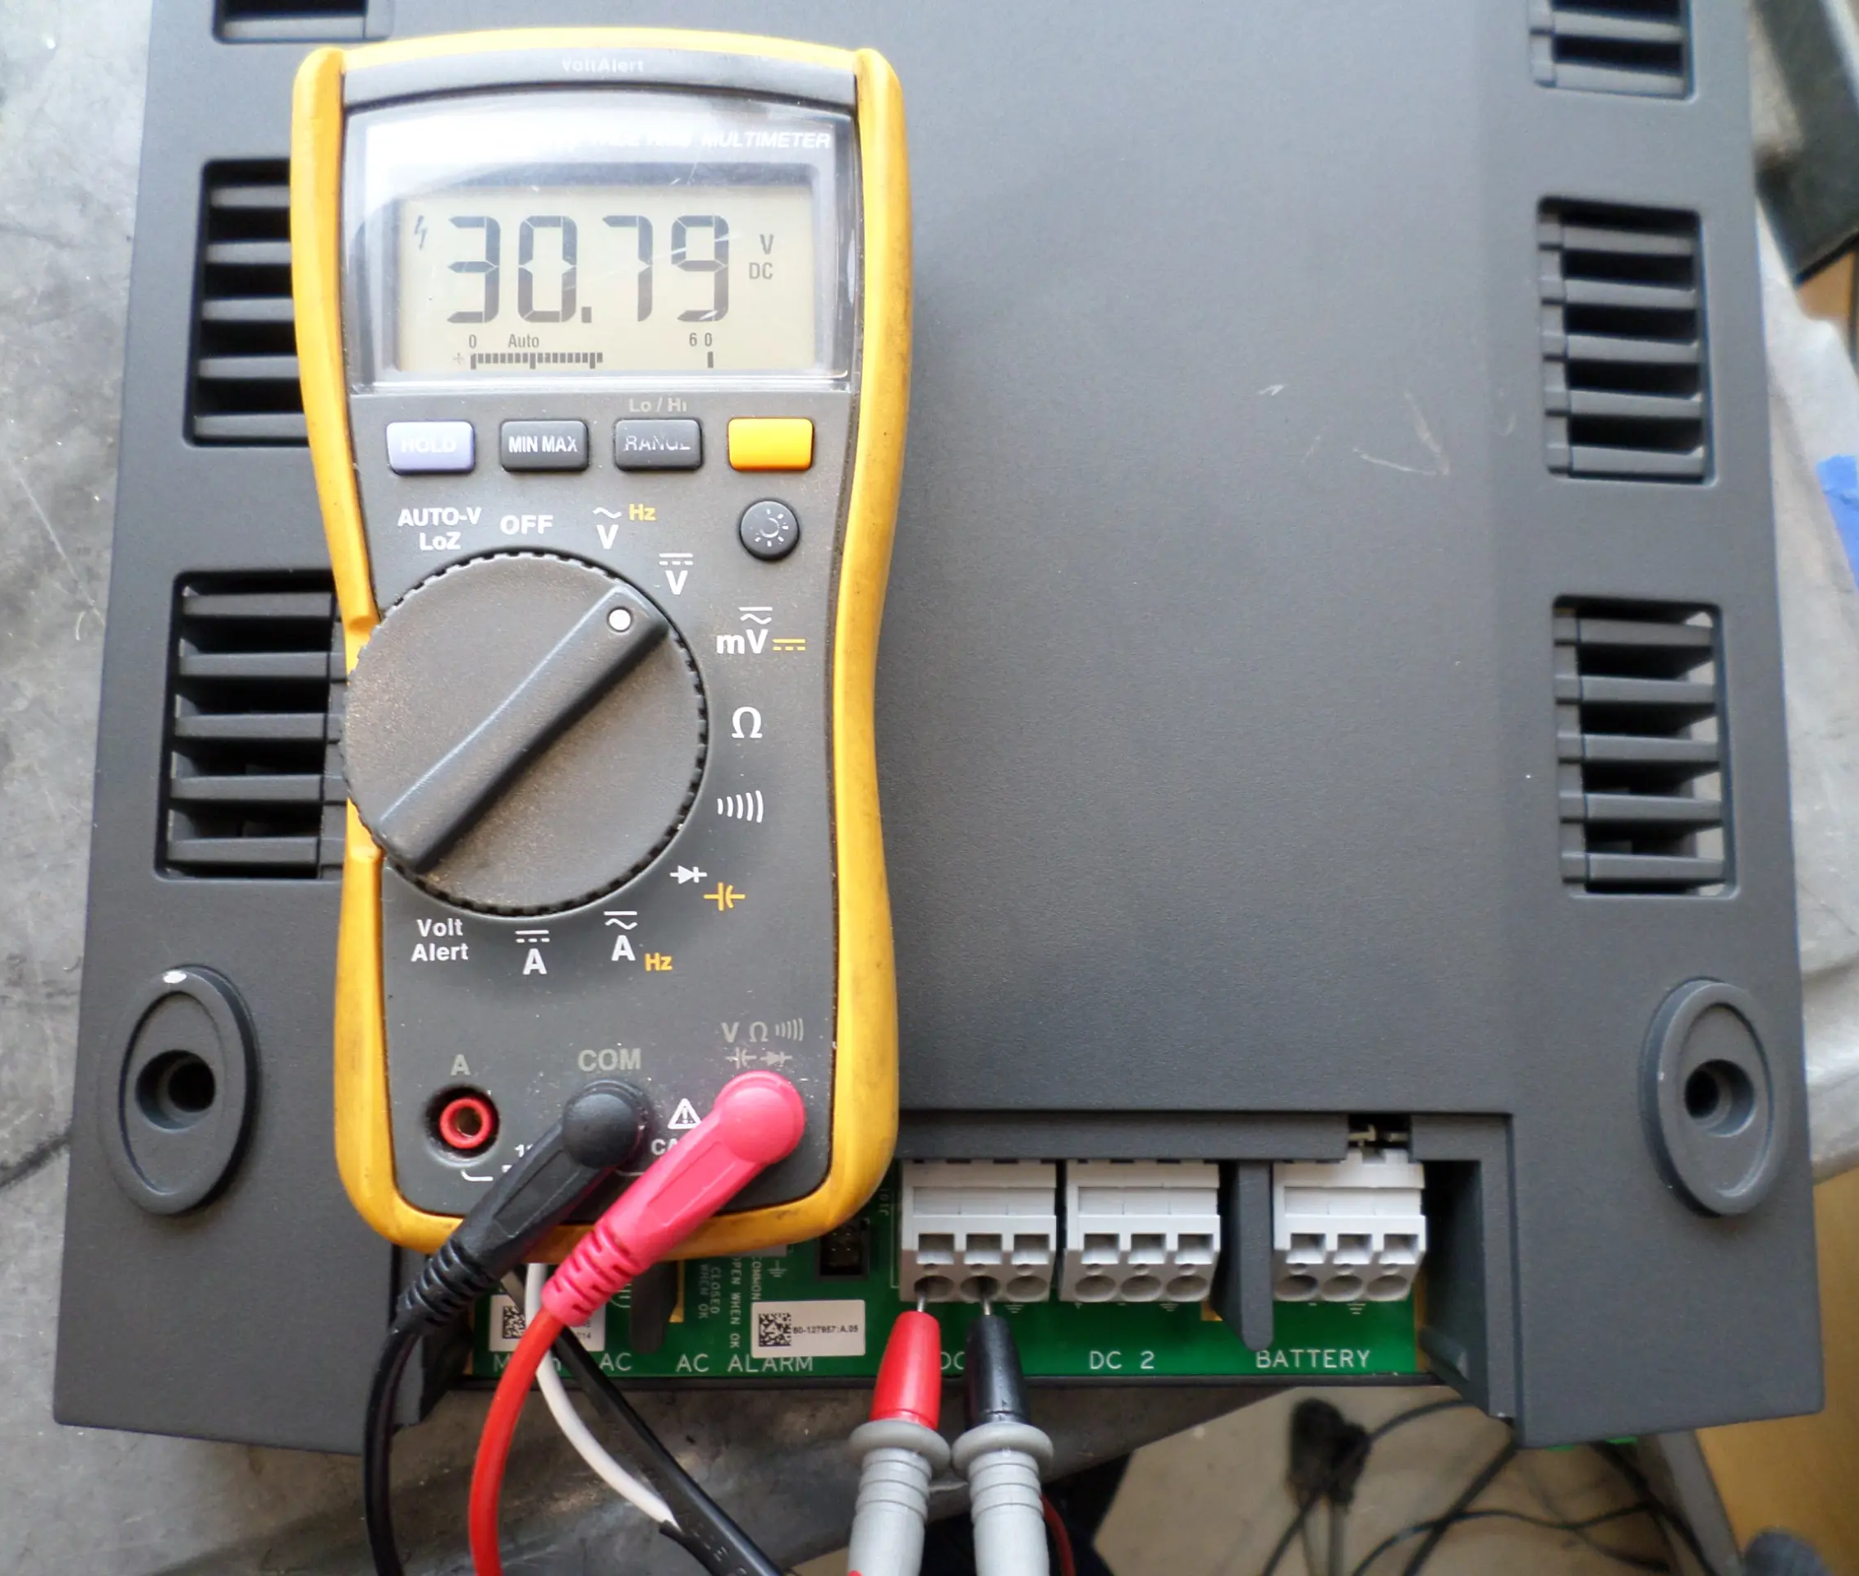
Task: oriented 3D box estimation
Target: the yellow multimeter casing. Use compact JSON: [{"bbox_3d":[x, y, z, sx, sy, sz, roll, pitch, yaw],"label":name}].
[{"bbox_3d":[-0.044,-0.021,0.217,0.084,0.046,0.167,-2,84,-3],"label":"yellow multimeter casing"}]

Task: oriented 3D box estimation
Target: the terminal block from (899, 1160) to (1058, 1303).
[{"bbox_3d":[0.007,0.071,0.250,0.024,0.022,0.025,1,84,-3],"label":"terminal block"}]

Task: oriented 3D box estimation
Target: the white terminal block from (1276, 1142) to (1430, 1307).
[{"bbox_3d":[0.066,0.072,0.253,0.024,0.022,0.025,1,84,-3],"label":"white terminal block"}]

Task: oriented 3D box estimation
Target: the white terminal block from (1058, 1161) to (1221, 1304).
[{"bbox_3d":[0.033,0.072,0.251,0.024,0.022,0.025,1,84,-3],"label":"white terminal block"}]

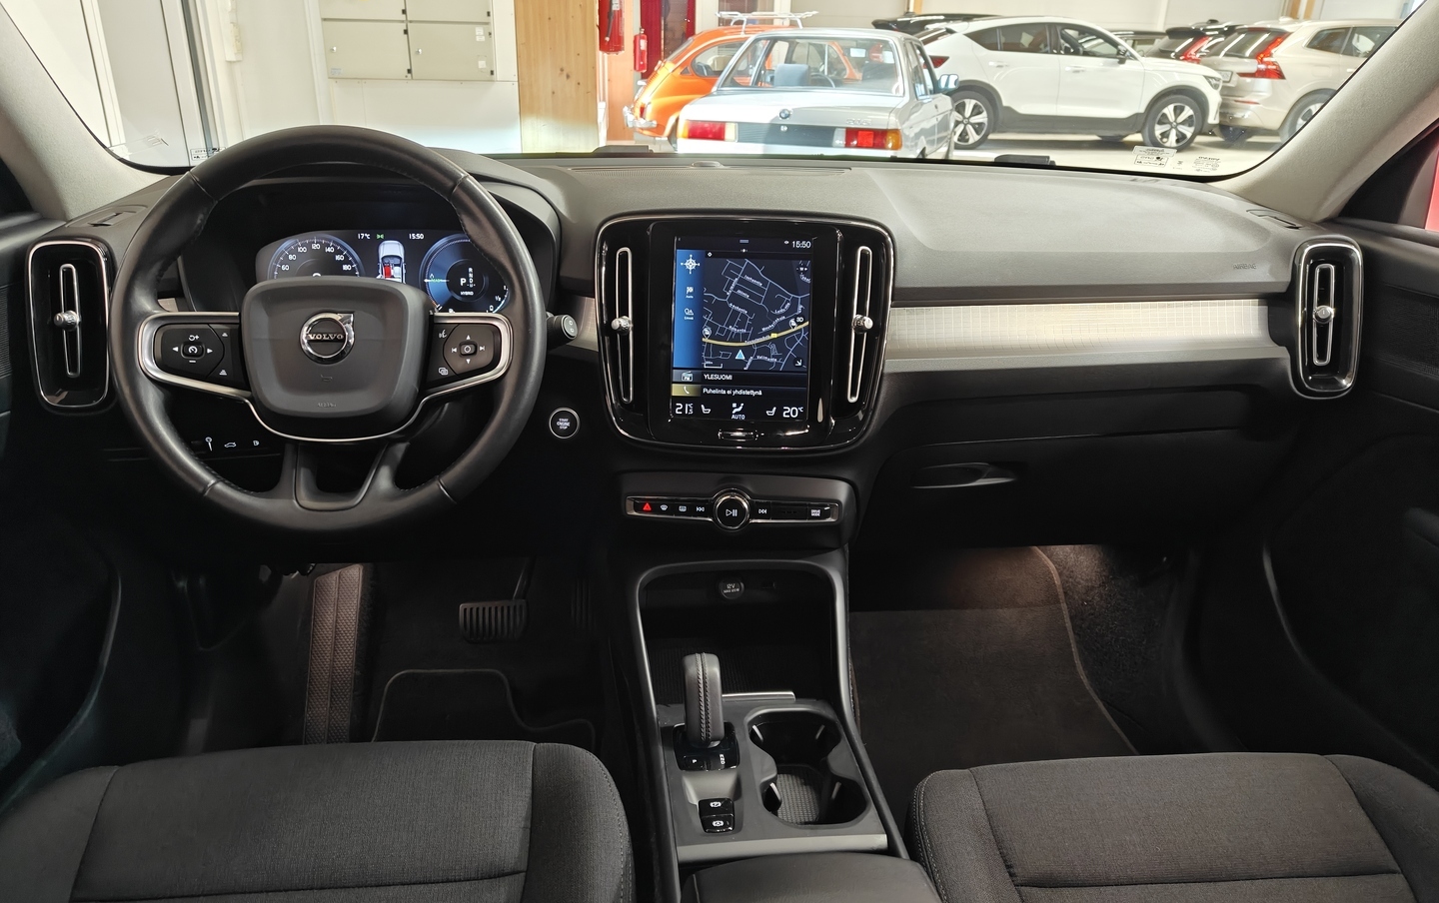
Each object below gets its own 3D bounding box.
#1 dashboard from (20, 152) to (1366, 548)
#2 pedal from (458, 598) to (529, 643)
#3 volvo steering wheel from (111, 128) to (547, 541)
[{"bbox_3d":[-0.002,-0.144,1.203,1.430,0.420,0.460,-1,23,-6],"label":"dashboard"},{"bbox_3d":[-0.313,0.236,1.388,0.092,0.062,0.028,-1,-12,-6],"label":"pedal"},{"bbox_3d":[-0.337,-0.107,0.884,0.367,0.360,0.095,-1,-7,-6],"label":"volvo steering wheel"}]

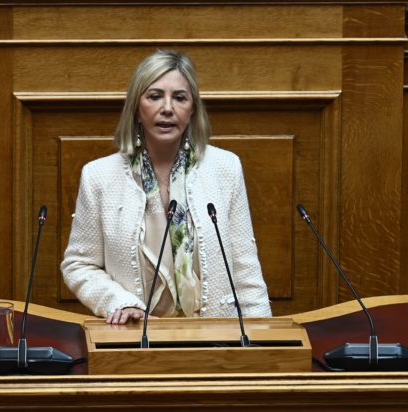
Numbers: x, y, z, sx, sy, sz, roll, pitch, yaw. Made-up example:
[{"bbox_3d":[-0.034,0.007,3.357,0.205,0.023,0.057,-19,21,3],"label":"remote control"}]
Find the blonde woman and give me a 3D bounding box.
[{"bbox_3d":[-0.096,0.430,15.050,0.530,1.660,0.460,-1,13,-5],"label":"blonde woman"}]

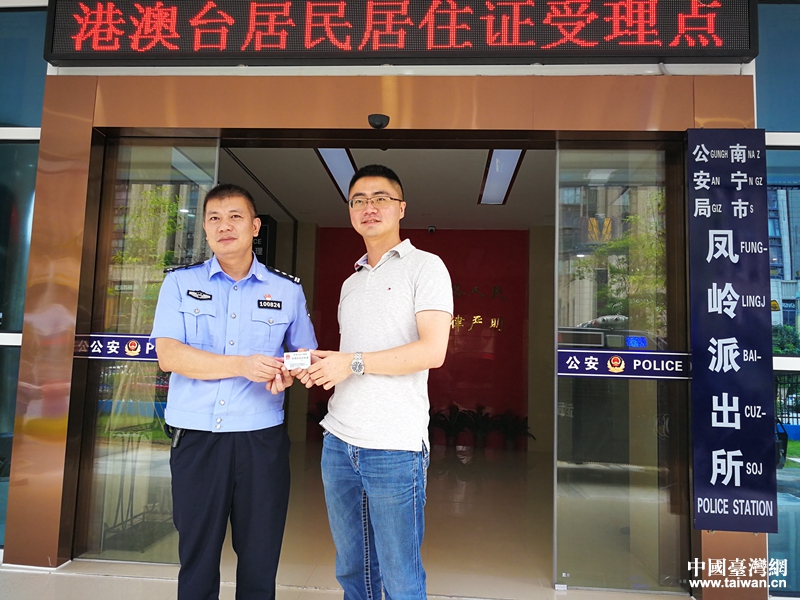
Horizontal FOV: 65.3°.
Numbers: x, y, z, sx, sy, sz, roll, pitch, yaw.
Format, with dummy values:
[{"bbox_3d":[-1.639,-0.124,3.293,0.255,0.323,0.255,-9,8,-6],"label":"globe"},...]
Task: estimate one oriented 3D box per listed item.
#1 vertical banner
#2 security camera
[{"bbox_3d":[1.663,0.121,3.151,0.391,2.022,0.045,1,-6,4],"label":"vertical banner"},{"bbox_3d":[-0.112,-0.963,3.374,0.118,0.073,0.060,1,-6,4],"label":"security camera"}]

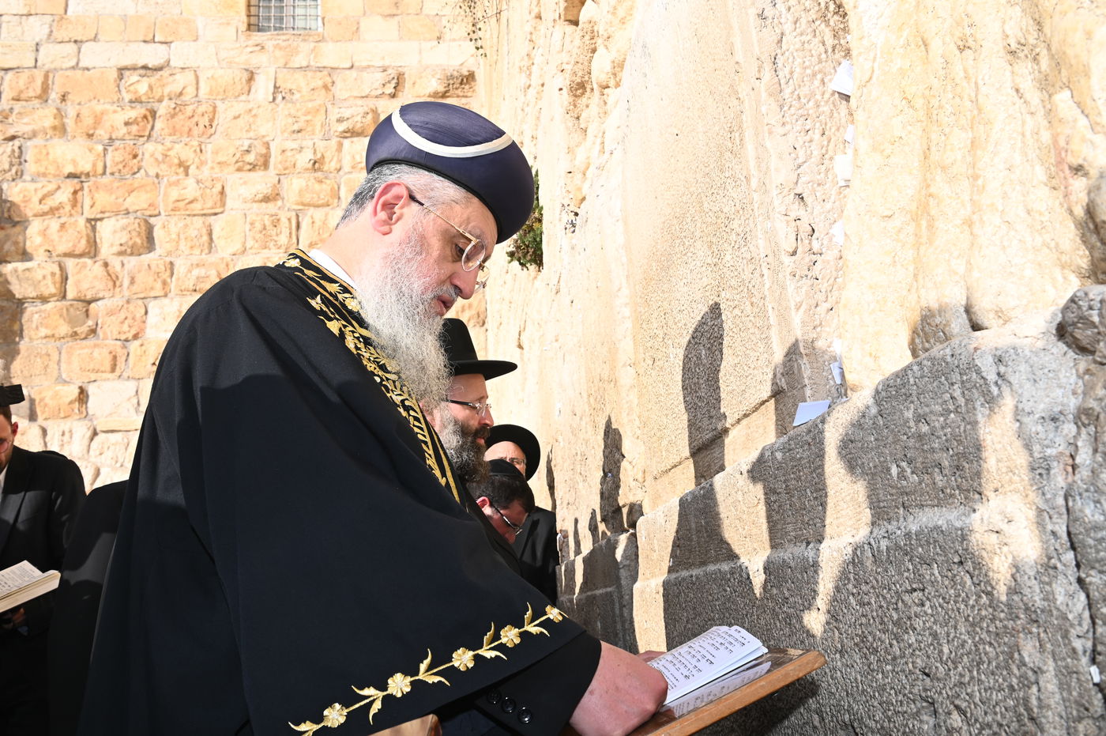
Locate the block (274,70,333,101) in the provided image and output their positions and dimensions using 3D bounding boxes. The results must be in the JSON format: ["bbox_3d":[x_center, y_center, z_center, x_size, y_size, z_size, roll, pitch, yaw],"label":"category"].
[{"bbox_3d":[-2.504,-2.795,9.928,0.563,0.346,0.280,-2,-14,-7],"label":"block"}]

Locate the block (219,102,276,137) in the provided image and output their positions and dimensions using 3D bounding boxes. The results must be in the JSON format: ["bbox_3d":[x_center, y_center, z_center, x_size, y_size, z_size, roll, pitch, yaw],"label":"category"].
[{"bbox_3d":[-2.880,-2.297,9.347,0.528,0.365,0.300,-2,-14,-7],"label":"block"}]

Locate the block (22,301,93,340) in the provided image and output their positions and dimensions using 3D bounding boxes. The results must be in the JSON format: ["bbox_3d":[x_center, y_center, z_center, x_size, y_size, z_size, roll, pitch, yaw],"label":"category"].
[{"bbox_3d":[-4.528,-0.403,9.075,0.618,0.361,0.280,-2,-14,-7],"label":"block"}]

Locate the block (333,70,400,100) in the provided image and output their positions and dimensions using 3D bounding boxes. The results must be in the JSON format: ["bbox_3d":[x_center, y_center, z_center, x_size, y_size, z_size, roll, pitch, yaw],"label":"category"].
[{"bbox_3d":[-1.810,-2.684,9.563,0.629,0.323,0.300,-2,-14,-7],"label":"block"}]

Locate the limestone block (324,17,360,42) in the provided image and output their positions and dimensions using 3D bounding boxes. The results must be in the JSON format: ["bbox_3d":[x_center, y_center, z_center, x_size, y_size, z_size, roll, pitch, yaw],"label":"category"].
[{"bbox_3d":[-2.171,-3.425,10.163,0.365,0.291,0.280,-2,-15,-6],"label":"limestone block"}]

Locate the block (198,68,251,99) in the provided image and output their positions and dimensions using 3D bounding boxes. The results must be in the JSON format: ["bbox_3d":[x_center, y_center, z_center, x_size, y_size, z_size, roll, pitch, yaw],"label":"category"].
[{"bbox_3d":[-3.270,-2.787,9.883,0.517,0.346,0.300,-2,-15,-6],"label":"block"}]

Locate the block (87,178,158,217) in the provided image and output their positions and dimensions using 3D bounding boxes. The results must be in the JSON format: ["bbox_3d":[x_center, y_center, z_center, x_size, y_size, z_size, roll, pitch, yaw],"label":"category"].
[{"bbox_3d":[-4.119,-1.590,9.479,0.680,0.397,0.300,-2,-15,-6],"label":"block"}]

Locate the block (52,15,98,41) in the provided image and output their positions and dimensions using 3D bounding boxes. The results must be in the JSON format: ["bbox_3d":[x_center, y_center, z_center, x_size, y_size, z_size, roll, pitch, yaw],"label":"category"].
[{"bbox_3d":[-4.522,-3.174,9.395,0.406,0.269,0.300,-2,-14,-7],"label":"block"}]

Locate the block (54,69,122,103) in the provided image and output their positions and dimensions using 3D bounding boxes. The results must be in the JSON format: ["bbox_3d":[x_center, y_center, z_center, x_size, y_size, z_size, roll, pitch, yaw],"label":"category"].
[{"bbox_3d":[-4.341,-2.590,9.264,0.589,0.348,0.300,-2,-14,-7],"label":"block"}]

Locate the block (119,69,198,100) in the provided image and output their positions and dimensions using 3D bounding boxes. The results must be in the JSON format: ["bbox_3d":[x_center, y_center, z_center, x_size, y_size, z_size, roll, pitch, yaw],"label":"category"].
[{"bbox_3d":[-3.894,-2.754,9.811,0.723,0.362,0.300,-2,-15,-6],"label":"block"}]

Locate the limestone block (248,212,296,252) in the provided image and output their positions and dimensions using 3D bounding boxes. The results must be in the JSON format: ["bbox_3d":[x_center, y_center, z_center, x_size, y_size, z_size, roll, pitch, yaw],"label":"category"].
[{"bbox_3d":[-3.208,-1.516,11.297,0.535,0.479,0.300,-2,-14,-7],"label":"limestone block"}]

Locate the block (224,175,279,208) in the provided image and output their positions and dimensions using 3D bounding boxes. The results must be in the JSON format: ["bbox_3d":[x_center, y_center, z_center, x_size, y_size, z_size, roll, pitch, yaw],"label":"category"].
[{"bbox_3d":[-2.910,-1.675,9.589,0.509,0.351,0.280,-2,-14,-7],"label":"block"}]

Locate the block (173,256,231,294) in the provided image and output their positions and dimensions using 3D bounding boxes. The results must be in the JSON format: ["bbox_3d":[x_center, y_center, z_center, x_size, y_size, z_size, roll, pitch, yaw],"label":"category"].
[{"bbox_3d":[-3.923,-0.995,11.085,0.621,0.425,0.300,-2,-14,-7],"label":"block"}]

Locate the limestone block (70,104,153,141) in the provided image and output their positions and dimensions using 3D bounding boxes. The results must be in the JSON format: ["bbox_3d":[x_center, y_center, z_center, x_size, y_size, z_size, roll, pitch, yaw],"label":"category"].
[{"bbox_3d":[-4.083,-2.236,9.201,0.730,0.359,0.300,-2,-14,-7],"label":"limestone block"}]

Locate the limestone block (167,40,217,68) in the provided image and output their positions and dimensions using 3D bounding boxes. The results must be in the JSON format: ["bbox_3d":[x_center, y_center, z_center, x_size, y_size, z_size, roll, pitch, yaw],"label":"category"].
[{"bbox_3d":[-3.599,-3.096,9.885,0.464,0.282,0.280,-2,-14,-7],"label":"limestone block"}]

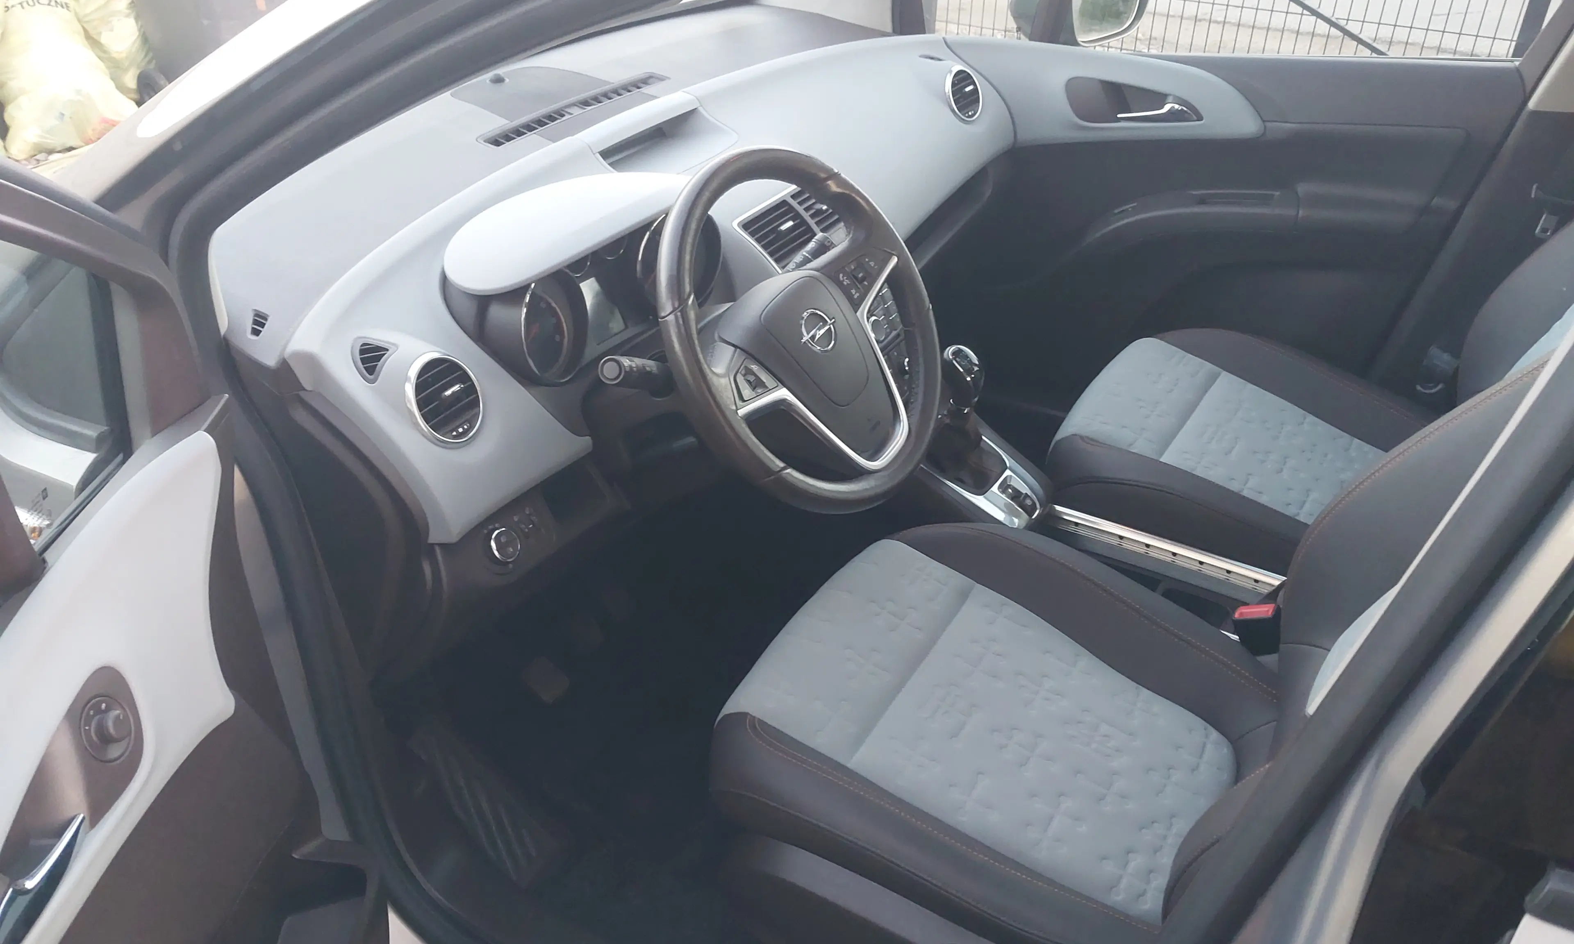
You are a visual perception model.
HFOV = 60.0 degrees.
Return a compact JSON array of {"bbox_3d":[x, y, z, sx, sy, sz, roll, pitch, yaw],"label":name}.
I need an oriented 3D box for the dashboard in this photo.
[{"bbox_3d":[-0.163,-0.364,1.911,0.640,0.400,1.400,17,38,30],"label":"dashboard"}]

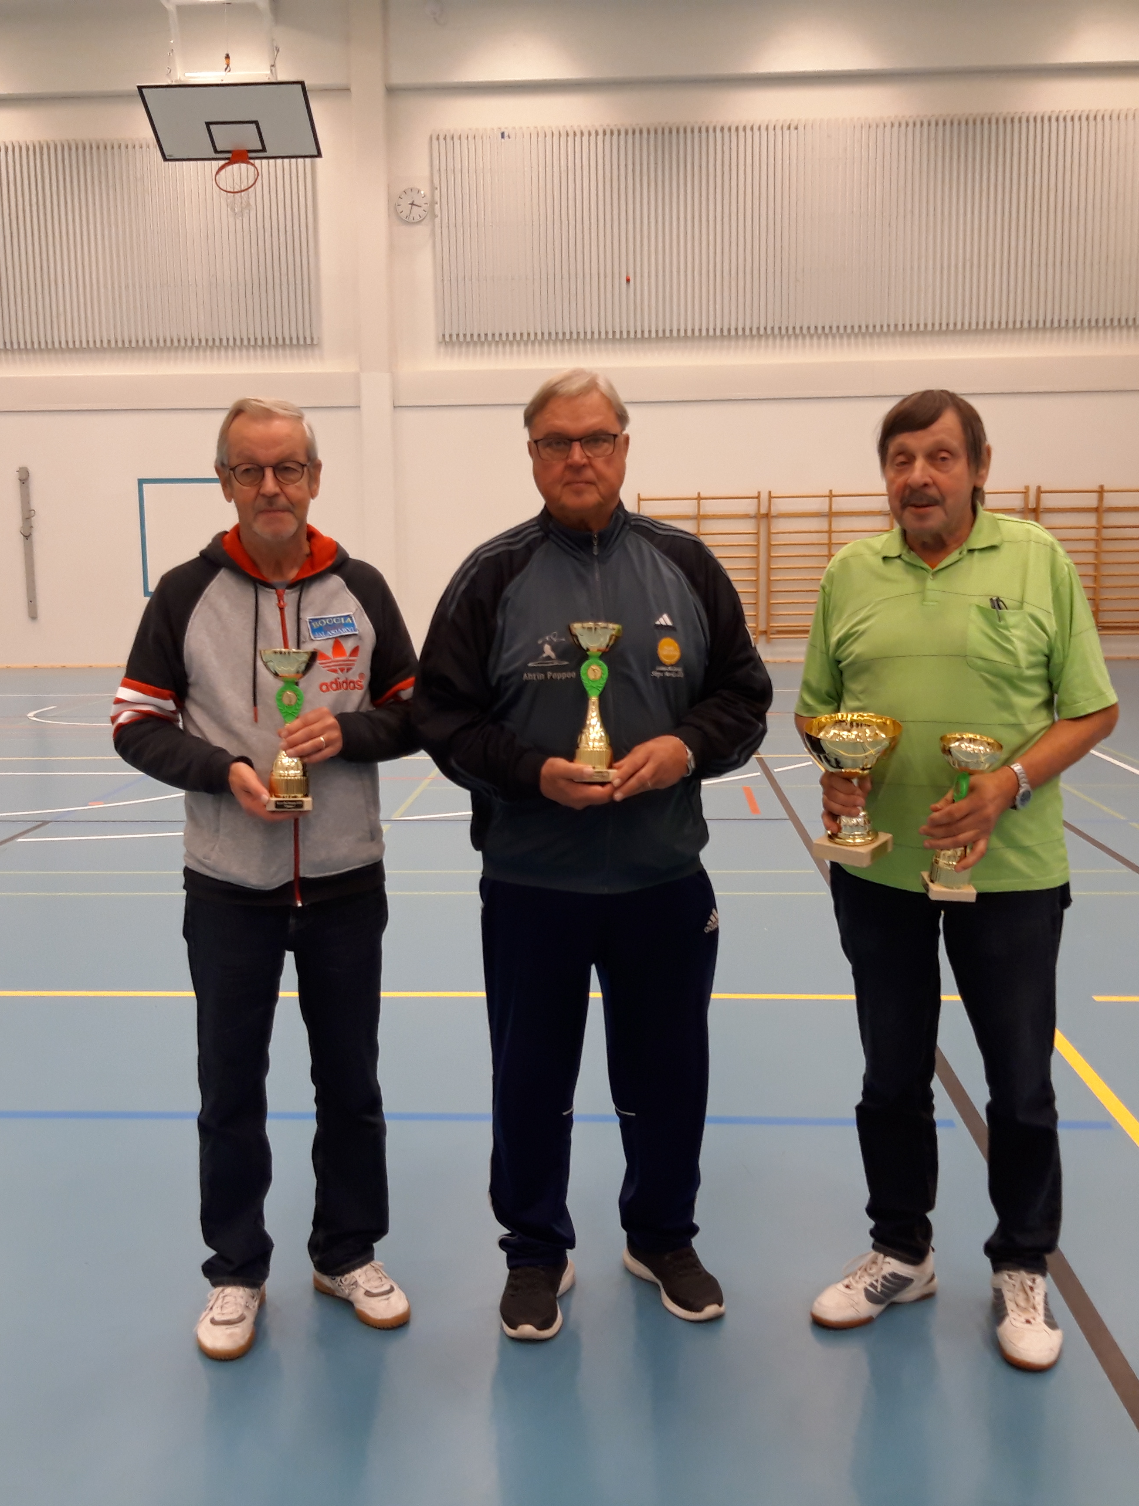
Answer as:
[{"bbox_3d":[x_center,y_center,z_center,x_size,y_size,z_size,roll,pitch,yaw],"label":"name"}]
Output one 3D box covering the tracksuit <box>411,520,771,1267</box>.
[{"bbox_3d":[0.047,0.278,2.815,0.640,1.430,0.400,-1,7,-1],"label":"tracksuit"}]

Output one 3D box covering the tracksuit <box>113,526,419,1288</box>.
[{"bbox_3d":[-0.535,0.308,2.784,0.560,1.420,0.380,-2,7,-11],"label":"tracksuit"}]

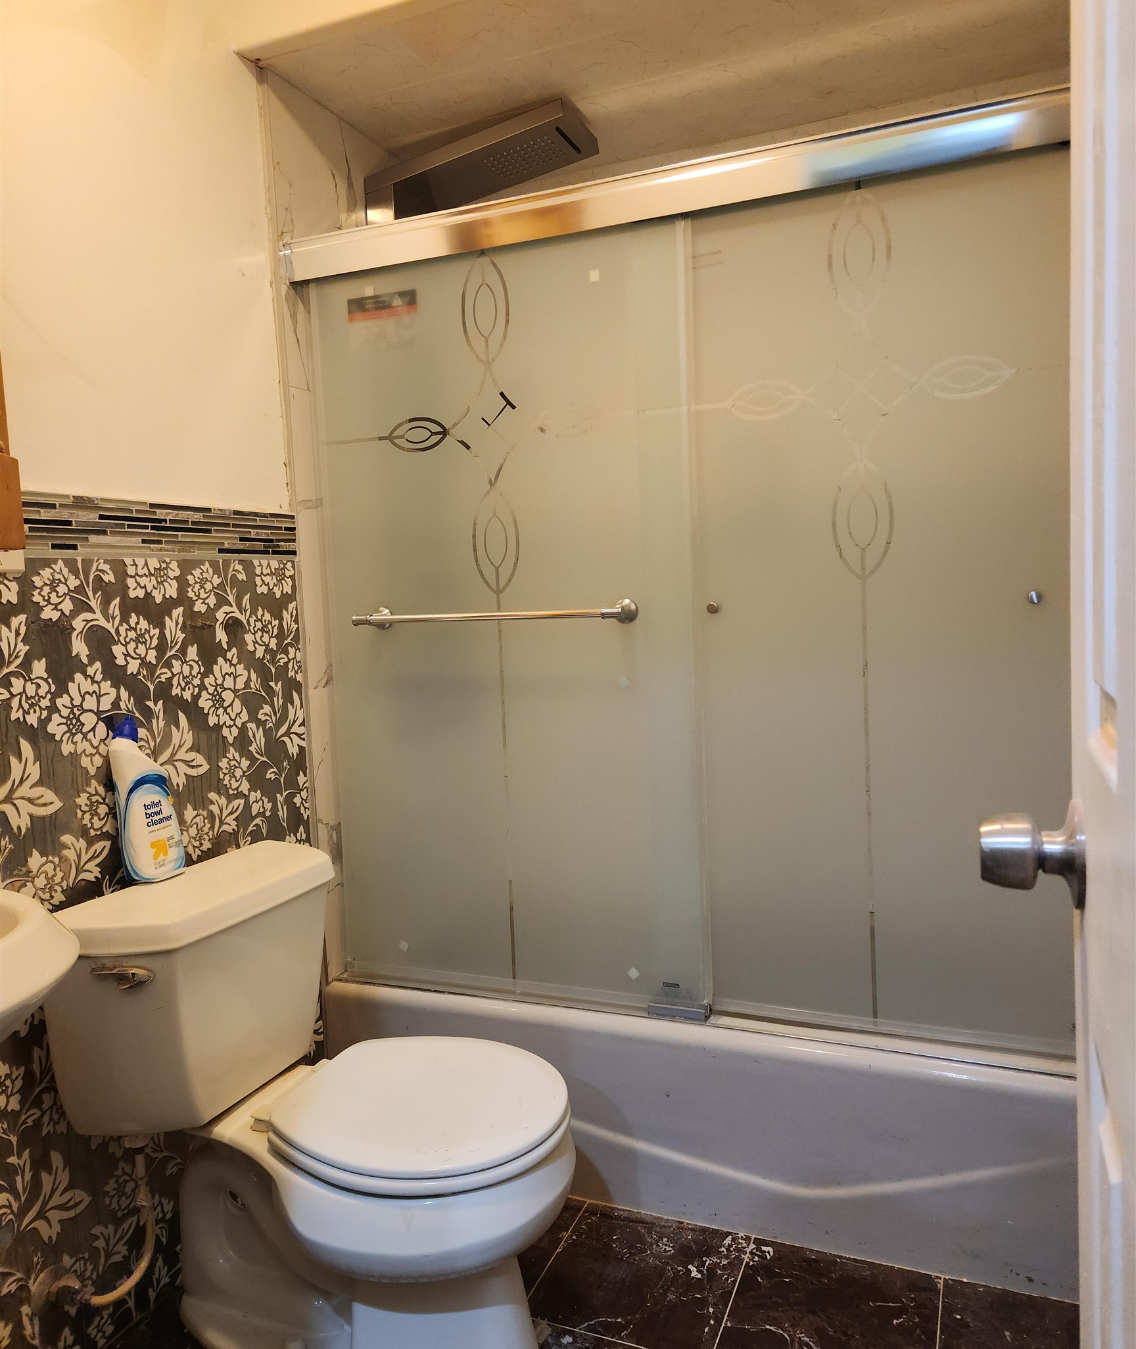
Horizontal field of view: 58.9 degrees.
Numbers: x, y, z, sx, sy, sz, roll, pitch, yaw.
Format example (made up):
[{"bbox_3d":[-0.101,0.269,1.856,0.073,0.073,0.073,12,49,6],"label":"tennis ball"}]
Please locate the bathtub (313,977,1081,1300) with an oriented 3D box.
[{"bbox_3d":[0.364,0.754,2.094,1.510,0.360,0.740,0,5,22],"label":"bathtub"}]

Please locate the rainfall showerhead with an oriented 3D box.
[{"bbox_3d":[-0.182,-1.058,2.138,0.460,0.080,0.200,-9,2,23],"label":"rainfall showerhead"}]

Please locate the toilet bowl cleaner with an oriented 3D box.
[{"bbox_3d":[-0.649,0.185,1.525,0.060,0.260,0.100,-8,2,23],"label":"toilet bowl cleaner"}]

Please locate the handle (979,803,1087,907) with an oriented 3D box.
[{"bbox_3d":[0.301,0.115,0.657,0.061,0.070,0.070,0,5,22],"label":"handle"}]

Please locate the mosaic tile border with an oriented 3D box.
[{"bbox_3d":[-0.640,-0.238,1.677,0.010,0.090,0.610,0,5,22],"label":"mosaic tile border"}]

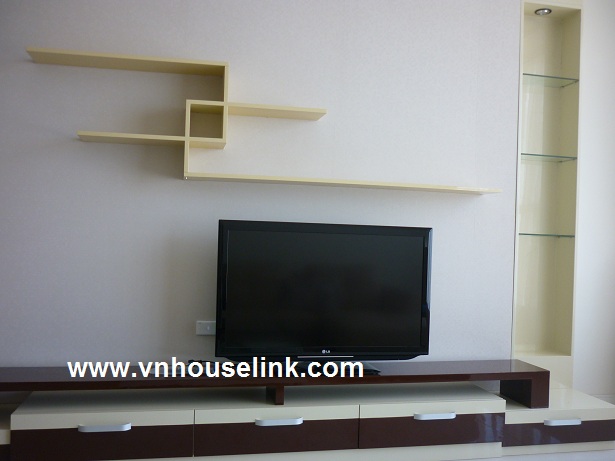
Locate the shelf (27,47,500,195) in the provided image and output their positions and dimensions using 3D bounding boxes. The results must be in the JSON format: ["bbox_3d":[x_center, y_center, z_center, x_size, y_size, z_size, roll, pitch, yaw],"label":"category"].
[{"bbox_3d":[-0.140,-0.517,2.958,2.366,0.560,0.200,2,0,-12],"label":"shelf"}]

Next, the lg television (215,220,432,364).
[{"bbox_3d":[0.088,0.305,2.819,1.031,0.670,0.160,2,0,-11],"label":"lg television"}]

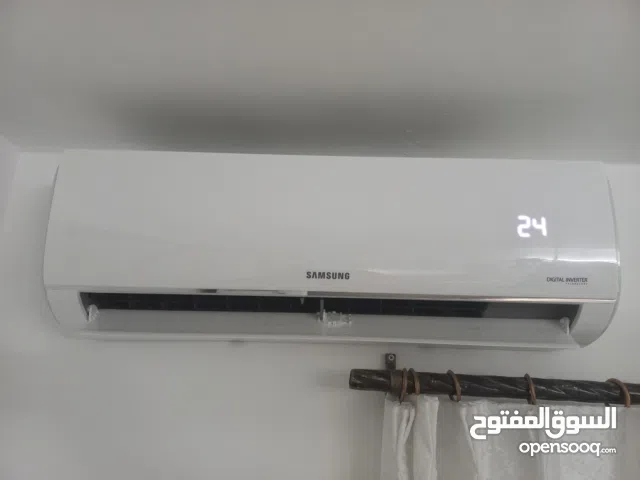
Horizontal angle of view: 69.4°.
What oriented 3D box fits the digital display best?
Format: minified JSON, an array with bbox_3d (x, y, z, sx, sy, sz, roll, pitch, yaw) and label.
[{"bbox_3d":[0.302,-0.019,0.660,0.043,0.034,0.008,1,-15,0],"label":"digital display"}]

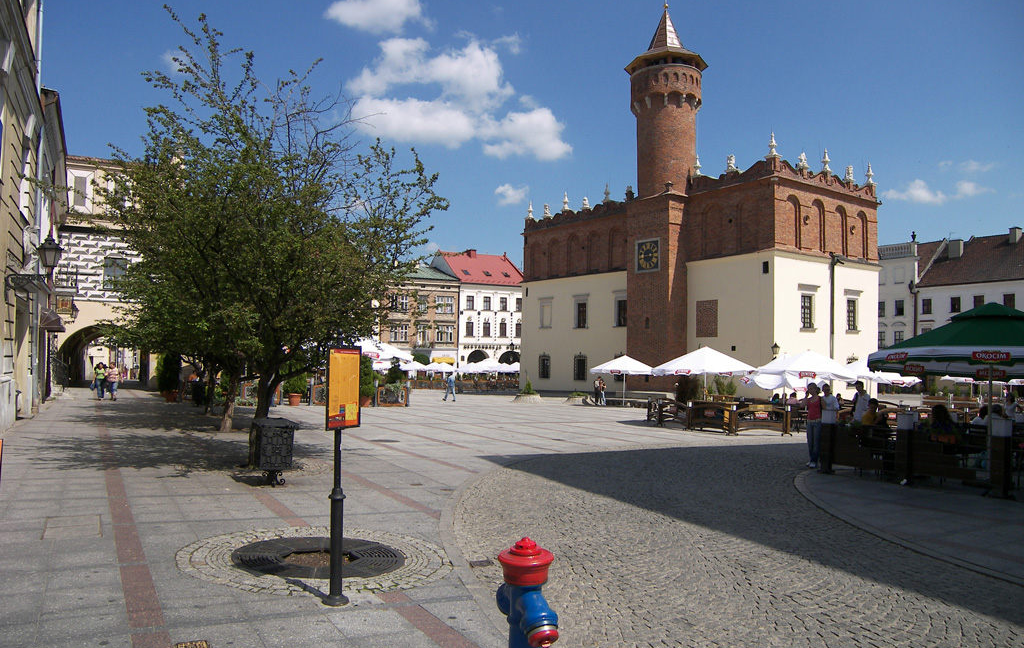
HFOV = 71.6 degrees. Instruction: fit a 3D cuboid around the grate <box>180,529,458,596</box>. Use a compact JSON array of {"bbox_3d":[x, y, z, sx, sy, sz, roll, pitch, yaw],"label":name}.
[{"bbox_3d":[-1.681,2.022,6.200,2.280,0.080,2.280,3,-5,0],"label":"grate"}]

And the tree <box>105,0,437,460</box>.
[{"bbox_3d":[-4.115,-1.486,12.200,5.500,7.700,5.300,1,-3,0],"label":"tree"}]

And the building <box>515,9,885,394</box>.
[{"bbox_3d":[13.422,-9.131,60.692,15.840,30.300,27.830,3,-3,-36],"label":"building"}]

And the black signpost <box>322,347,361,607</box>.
[{"bbox_3d":[-1.321,1.147,5.478,0.200,1.950,0.390,-1,-3,27],"label":"black signpost"}]

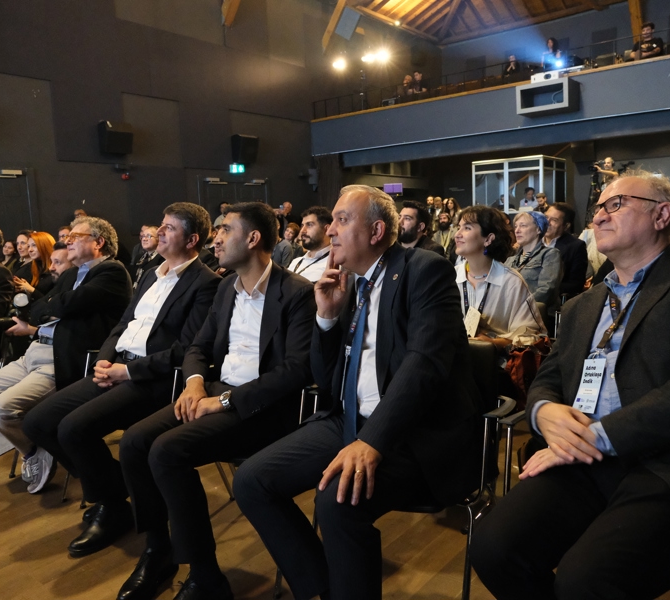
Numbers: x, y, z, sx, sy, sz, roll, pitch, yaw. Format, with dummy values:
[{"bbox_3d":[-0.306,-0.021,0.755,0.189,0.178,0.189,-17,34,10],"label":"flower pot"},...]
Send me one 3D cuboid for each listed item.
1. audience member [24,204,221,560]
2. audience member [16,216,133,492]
[{"bbox_3d":[-0.847,0.249,2.545,0.560,1.320,0.860,3,9,38],"label":"audience member"},{"bbox_3d":[-1.327,0.239,2.922,0.580,1.285,0.860,3,9,38],"label":"audience member"}]

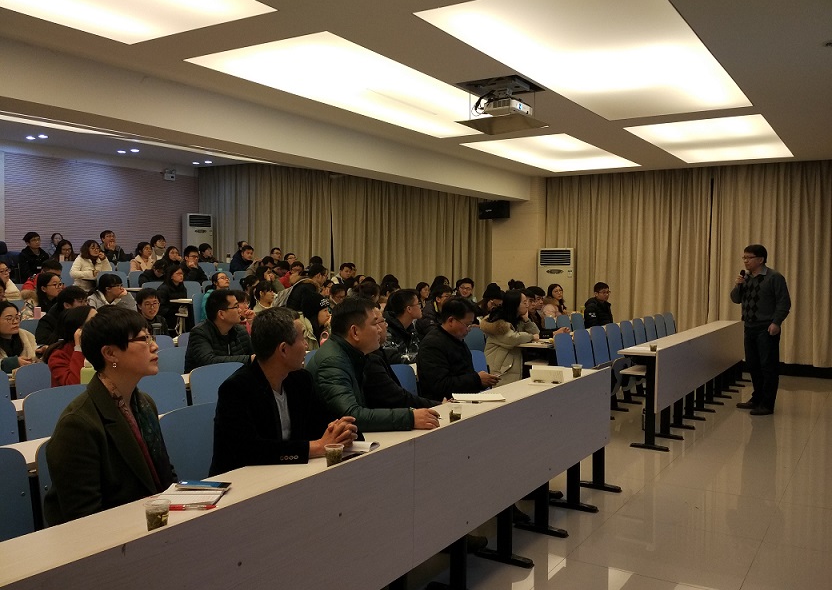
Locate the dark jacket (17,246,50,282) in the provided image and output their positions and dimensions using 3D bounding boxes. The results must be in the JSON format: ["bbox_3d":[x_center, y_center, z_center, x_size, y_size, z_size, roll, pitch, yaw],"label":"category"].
[{"bbox_3d":[-5.357,-0.443,10.068,0.360,0.570,0.500,2,3,38],"label":"dark jacket"}]

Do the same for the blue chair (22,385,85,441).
[{"bbox_3d":[-1.559,0.886,3.511,0.500,0.880,0.460,2,3,33],"label":"blue chair"}]

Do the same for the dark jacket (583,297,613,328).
[{"bbox_3d":[2.501,0.311,9.896,0.420,0.580,0.500,3,3,41],"label":"dark jacket"}]

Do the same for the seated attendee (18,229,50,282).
[{"bbox_3d":[-5.677,-0.350,10.753,0.700,1.220,0.500,2,3,31],"label":"seated attendee"}]

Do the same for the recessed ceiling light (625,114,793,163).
[{"bbox_3d":[3.583,-1.830,8.536,1.340,0.100,2.970,2,3,33],"label":"recessed ceiling light"}]

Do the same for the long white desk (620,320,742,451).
[{"bbox_3d":[3.085,0.798,7.844,0.440,0.816,4.425,2,3,33],"label":"long white desk"}]

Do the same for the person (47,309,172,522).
[{"bbox_3d":[-0.926,0.708,2.386,0.720,1.330,0.540,1,2,18],"label":"person"}]

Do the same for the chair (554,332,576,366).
[{"bbox_3d":[1.537,0.798,6.563,0.500,0.880,0.460,2,3,33],"label":"chair"}]

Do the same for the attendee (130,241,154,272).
[{"bbox_3d":[-3.990,-0.213,10.799,0.700,1.200,0.480,2,3,33],"label":"attendee"}]

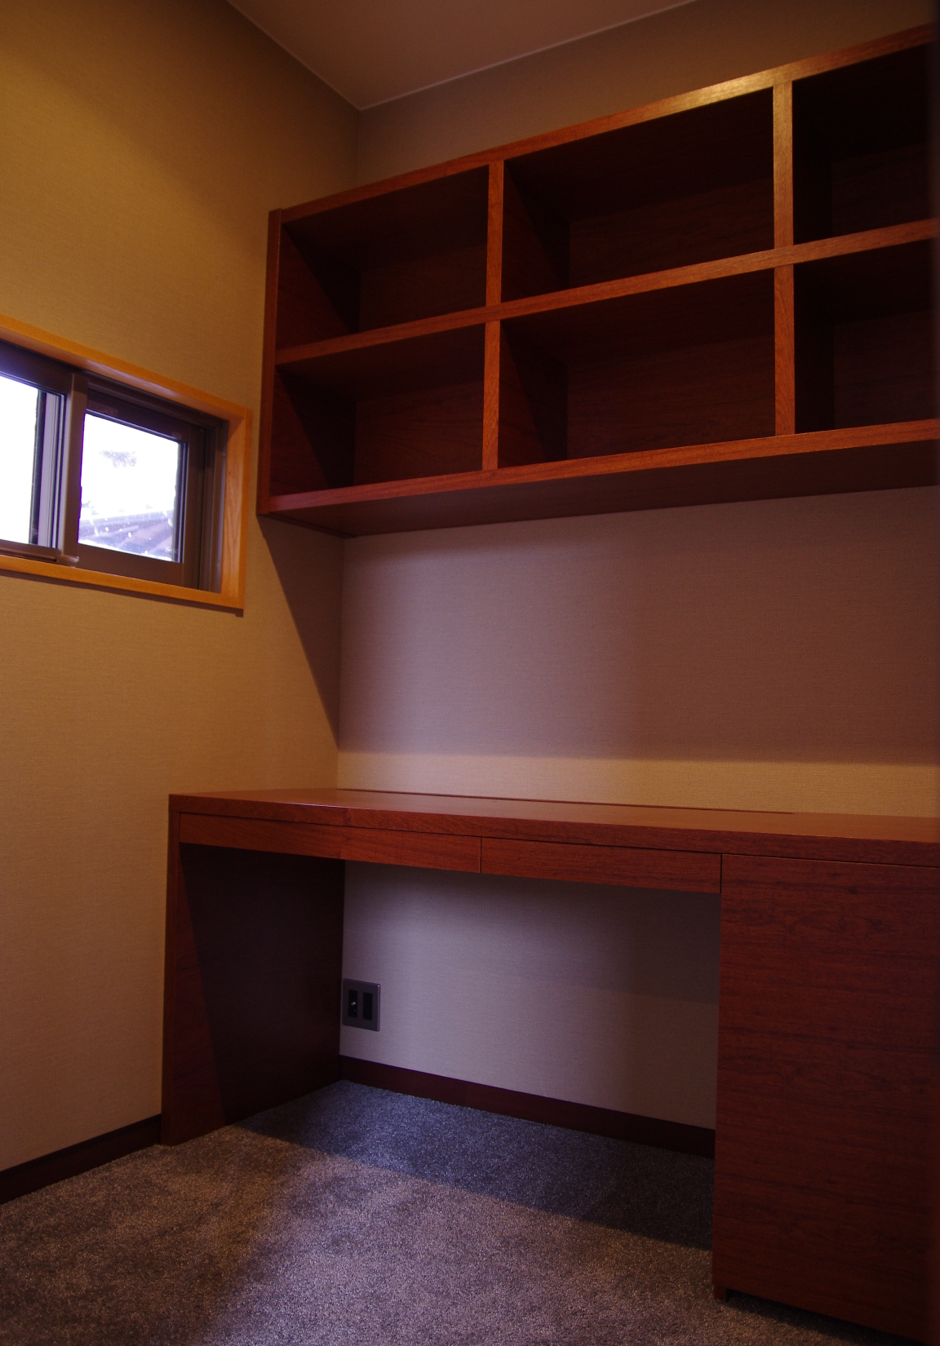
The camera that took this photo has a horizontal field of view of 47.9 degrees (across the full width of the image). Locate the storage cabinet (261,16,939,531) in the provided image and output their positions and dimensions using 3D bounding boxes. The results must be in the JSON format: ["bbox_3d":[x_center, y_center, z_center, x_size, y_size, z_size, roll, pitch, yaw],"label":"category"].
[{"bbox_3d":[0.375,-0.751,2.267,1.800,0.738,0.351,-1,-4,29],"label":"storage cabinet"}]

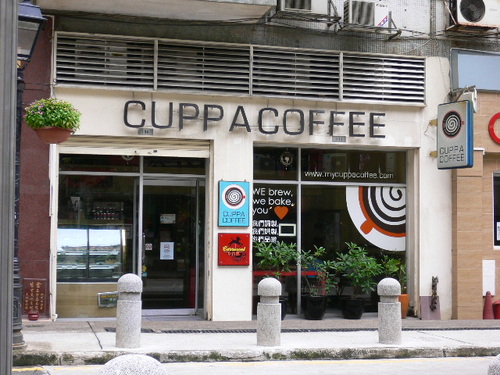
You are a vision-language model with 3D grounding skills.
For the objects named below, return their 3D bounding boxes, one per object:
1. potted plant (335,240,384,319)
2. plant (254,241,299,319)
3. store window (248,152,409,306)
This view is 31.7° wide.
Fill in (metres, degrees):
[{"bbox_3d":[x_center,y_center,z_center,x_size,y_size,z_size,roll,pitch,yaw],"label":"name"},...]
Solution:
[{"bbox_3d":[1.737,1.489,14.082,0.770,1.217,0.700,1,-4,-16],"label":"potted plant"},{"bbox_3d":[0.439,1.506,14.455,0.624,1.262,0.550,1,-3,-16],"label":"plant"},{"bbox_3d":[1.321,0.686,14.376,2.693,2.720,0.120,1,-4,-16],"label":"store window"}]

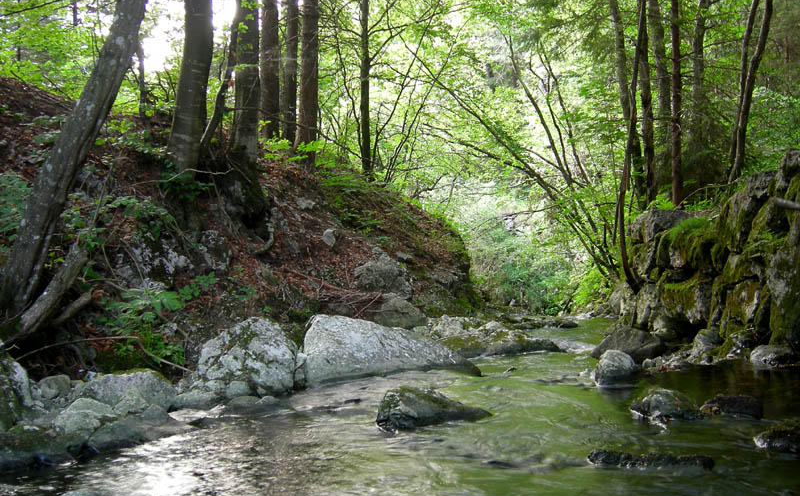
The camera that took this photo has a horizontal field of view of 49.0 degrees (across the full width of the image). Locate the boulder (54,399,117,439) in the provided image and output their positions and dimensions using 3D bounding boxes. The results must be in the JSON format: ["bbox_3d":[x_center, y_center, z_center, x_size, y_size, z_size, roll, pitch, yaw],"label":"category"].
[{"bbox_3d":[-1.780,0.965,4.950,0.370,0.220,0.320,0,-1,-14],"label":"boulder"}]

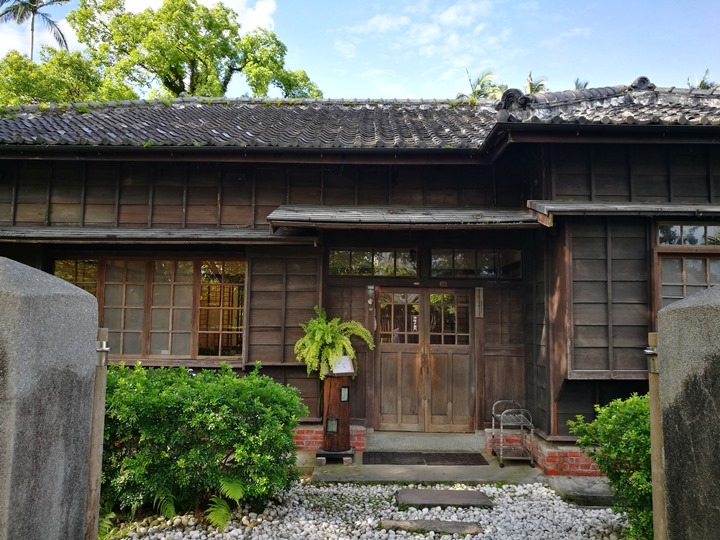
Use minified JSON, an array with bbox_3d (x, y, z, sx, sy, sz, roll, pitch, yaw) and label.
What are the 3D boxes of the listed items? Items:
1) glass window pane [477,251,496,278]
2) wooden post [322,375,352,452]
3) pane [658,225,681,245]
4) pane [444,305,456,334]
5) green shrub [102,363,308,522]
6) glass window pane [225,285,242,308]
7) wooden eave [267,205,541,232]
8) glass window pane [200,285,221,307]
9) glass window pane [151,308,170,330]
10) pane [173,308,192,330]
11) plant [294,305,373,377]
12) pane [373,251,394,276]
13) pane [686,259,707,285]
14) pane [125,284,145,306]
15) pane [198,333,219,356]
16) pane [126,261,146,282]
[{"bbox_3d":[1.633,-0.070,7.211,0.249,0.342,0.020,1,-5,0],"label":"glass window pane"},{"bbox_3d":[-0.259,1.629,6.478,0.316,0.845,0.316,1,-5,0],"label":"wooden post"},{"bbox_3d":[3.205,-0.358,5.804,0.221,0.207,0.025,1,-5,0],"label":"pane"},{"bbox_3d":[1.123,0.618,7.013,0.153,0.336,0.025,1,-5,0],"label":"pane"},{"bbox_3d":[-1.666,1.584,5.536,2.257,1.261,1.350,0,-4,0],"label":"green shrub"},{"bbox_3d":[-1.591,0.336,7.089,0.266,0.280,0.020,1,-5,0],"label":"glass window pane"},{"bbox_3d":[0.504,-0.642,6.785,3.090,0.440,0.950,0,-4,0],"label":"wooden eave"},{"bbox_3d":[-1.901,0.333,7.171,0.266,0.284,0.020,1,-5,1],"label":"glass window pane"},{"bbox_3d":[-2.525,0.628,7.123,0.254,0.279,0.030,0,-4,0],"label":"glass window pane"},{"bbox_3d":[-2.258,0.636,7.148,0.248,0.284,0.020,1,-5,1],"label":"pane"},{"bbox_3d":[-0.299,0.838,6.579,0.914,0.844,0.850,1,-5,0],"label":"plant"},{"bbox_3d":[0.318,-0.086,7.221,0.276,0.323,0.020,1,-5,0],"label":"pane"},{"bbox_3d":[3.459,0.016,5.773,0.212,0.271,0.025,1,-5,0],"label":"pane"},{"bbox_3d":[-2.874,0.330,7.181,0.247,0.282,0.020,1,-5,1],"label":"pane"},{"bbox_3d":[-1.910,0.941,7.097,0.254,0.304,0.030,0,-4,0],"label":"pane"},{"bbox_3d":[-2.866,0.021,7.207,0.247,0.283,0.020,1,-5,1],"label":"pane"}]

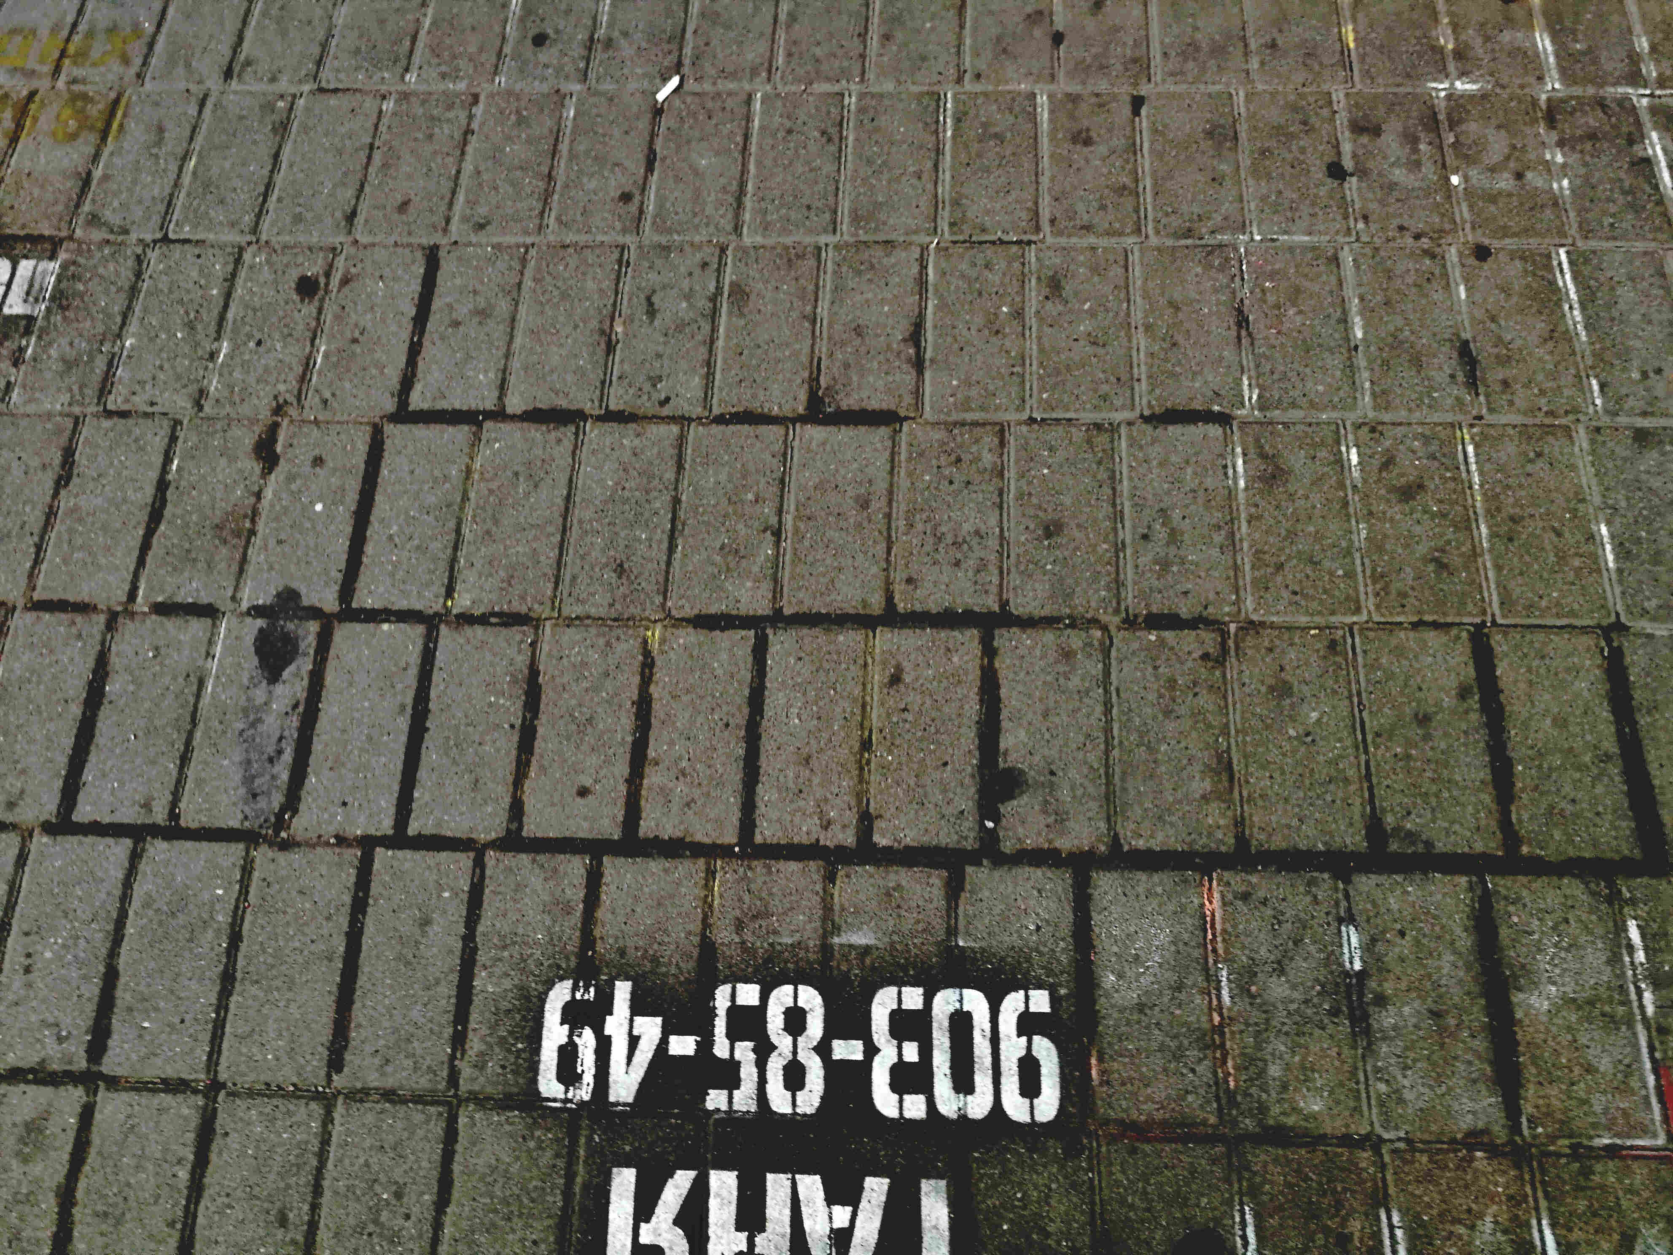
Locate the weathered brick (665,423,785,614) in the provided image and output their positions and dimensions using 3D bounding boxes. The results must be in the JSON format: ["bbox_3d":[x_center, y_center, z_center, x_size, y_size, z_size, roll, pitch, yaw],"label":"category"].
[{"bbox_3d":[-0.098,-0.094,1.257,0.097,0.060,0.198,1,68,5],"label":"weathered brick"}]

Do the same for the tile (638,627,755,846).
[{"bbox_3d":[-0.122,0.103,1.179,0.097,0.060,0.198,1,68,5],"label":"tile"}]

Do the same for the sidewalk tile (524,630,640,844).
[{"bbox_3d":[-0.220,0.100,1.181,0.098,0.060,0.199,0,70,6],"label":"sidewalk tile"}]

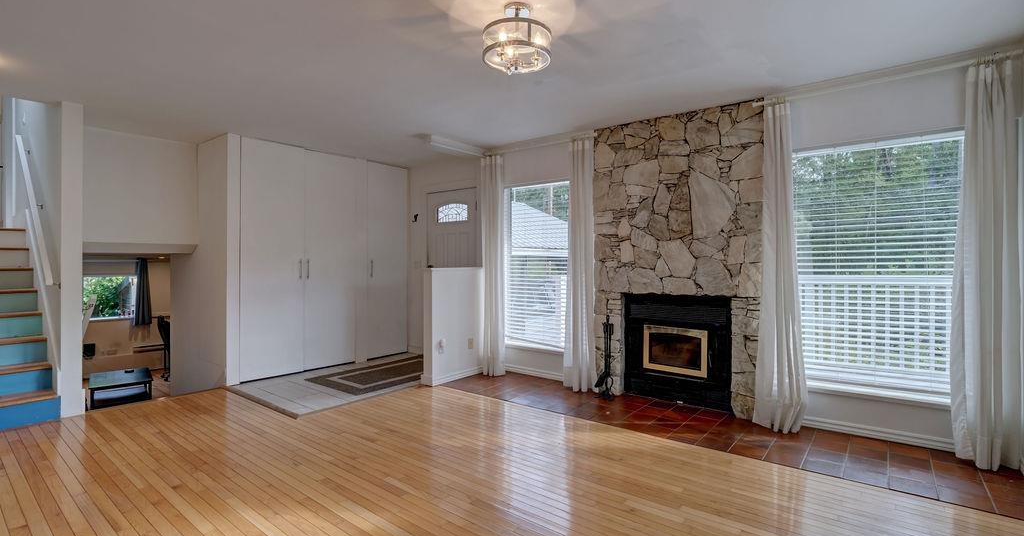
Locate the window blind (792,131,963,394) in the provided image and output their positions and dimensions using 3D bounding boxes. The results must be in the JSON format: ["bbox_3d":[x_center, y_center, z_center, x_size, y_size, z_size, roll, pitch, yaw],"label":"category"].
[{"bbox_3d":[2.472,-0.023,3.273,1.030,1.663,0.060,0,0,38],"label":"window blind"}]

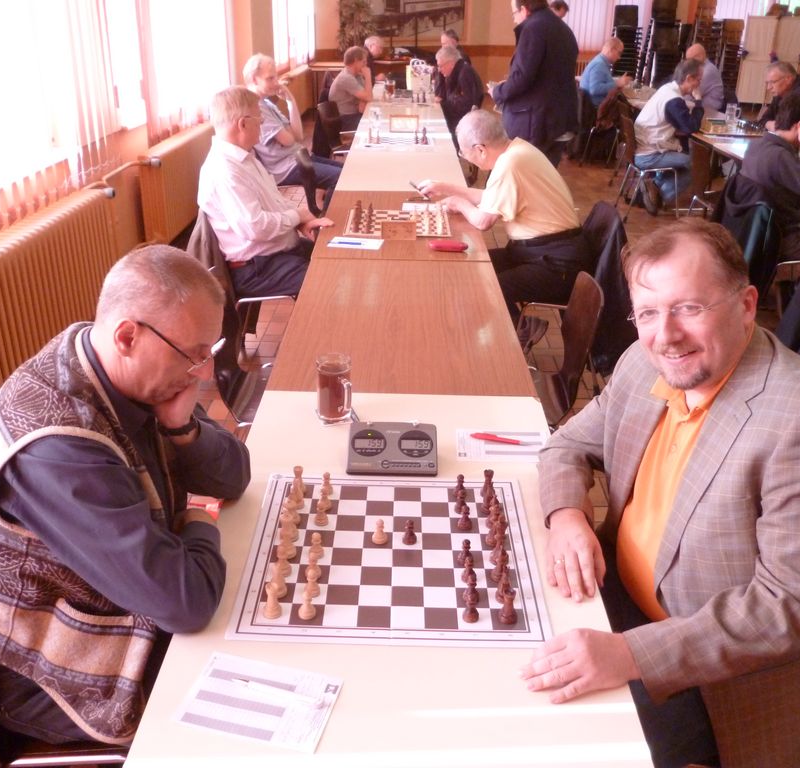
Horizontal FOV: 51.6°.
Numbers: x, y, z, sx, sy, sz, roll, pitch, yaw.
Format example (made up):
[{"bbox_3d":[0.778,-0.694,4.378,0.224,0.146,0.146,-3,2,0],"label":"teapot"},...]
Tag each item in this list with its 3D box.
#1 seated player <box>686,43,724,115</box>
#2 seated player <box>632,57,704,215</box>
[{"bbox_3d":[3.088,-2.867,8.774,0.660,1.310,0.520,2,25,0],"label":"seated player"},{"bbox_3d":[2.257,-2.089,7.072,0.700,1.290,0.520,2,25,0],"label":"seated player"}]

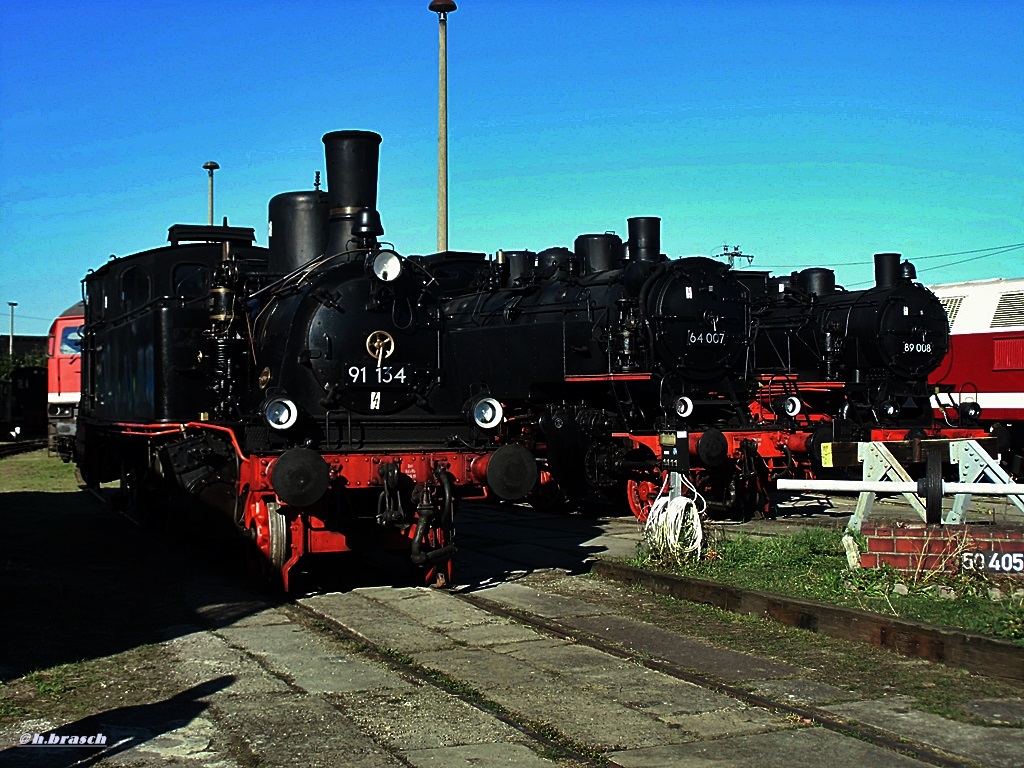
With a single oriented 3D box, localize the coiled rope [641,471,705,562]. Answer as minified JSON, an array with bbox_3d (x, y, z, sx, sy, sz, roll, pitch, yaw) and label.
[{"bbox_3d":[1.578,1.296,13.500,0.580,0.820,0.380,0,0,7],"label":"coiled rope"}]

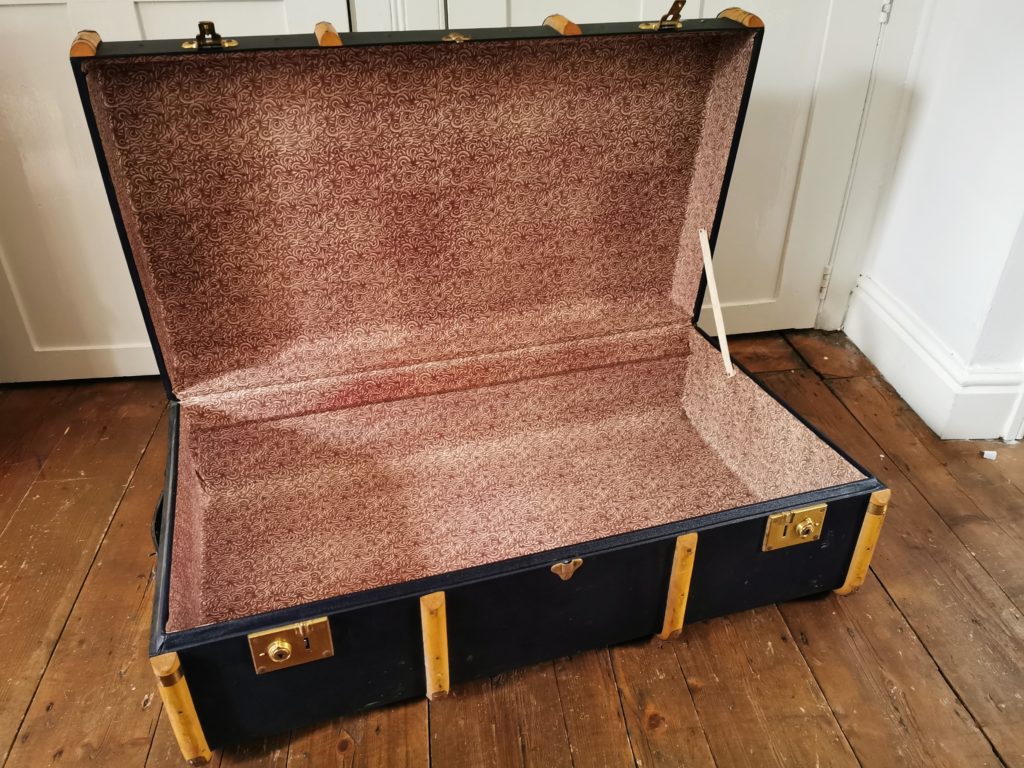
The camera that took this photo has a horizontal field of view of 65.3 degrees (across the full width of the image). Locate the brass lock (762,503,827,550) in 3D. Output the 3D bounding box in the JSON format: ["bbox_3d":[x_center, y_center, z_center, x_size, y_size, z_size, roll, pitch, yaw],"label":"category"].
[{"bbox_3d":[0.368,0.189,1.025,0.086,0.058,0.015,-9,32,-15],"label":"brass lock"}]

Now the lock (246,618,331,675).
[{"bbox_3d":[-0.235,0.286,0.857,0.083,0.059,0.015,-9,32,-15],"label":"lock"}]

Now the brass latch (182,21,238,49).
[{"bbox_3d":[-0.360,-0.416,0.949,0.066,0.034,0.045,-9,40,-15],"label":"brass latch"}]

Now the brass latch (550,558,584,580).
[{"bbox_3d":[0.066,0.223,0.935,0.039,0.028,0.009,-9,32,-15],"label":"brass latch"}]

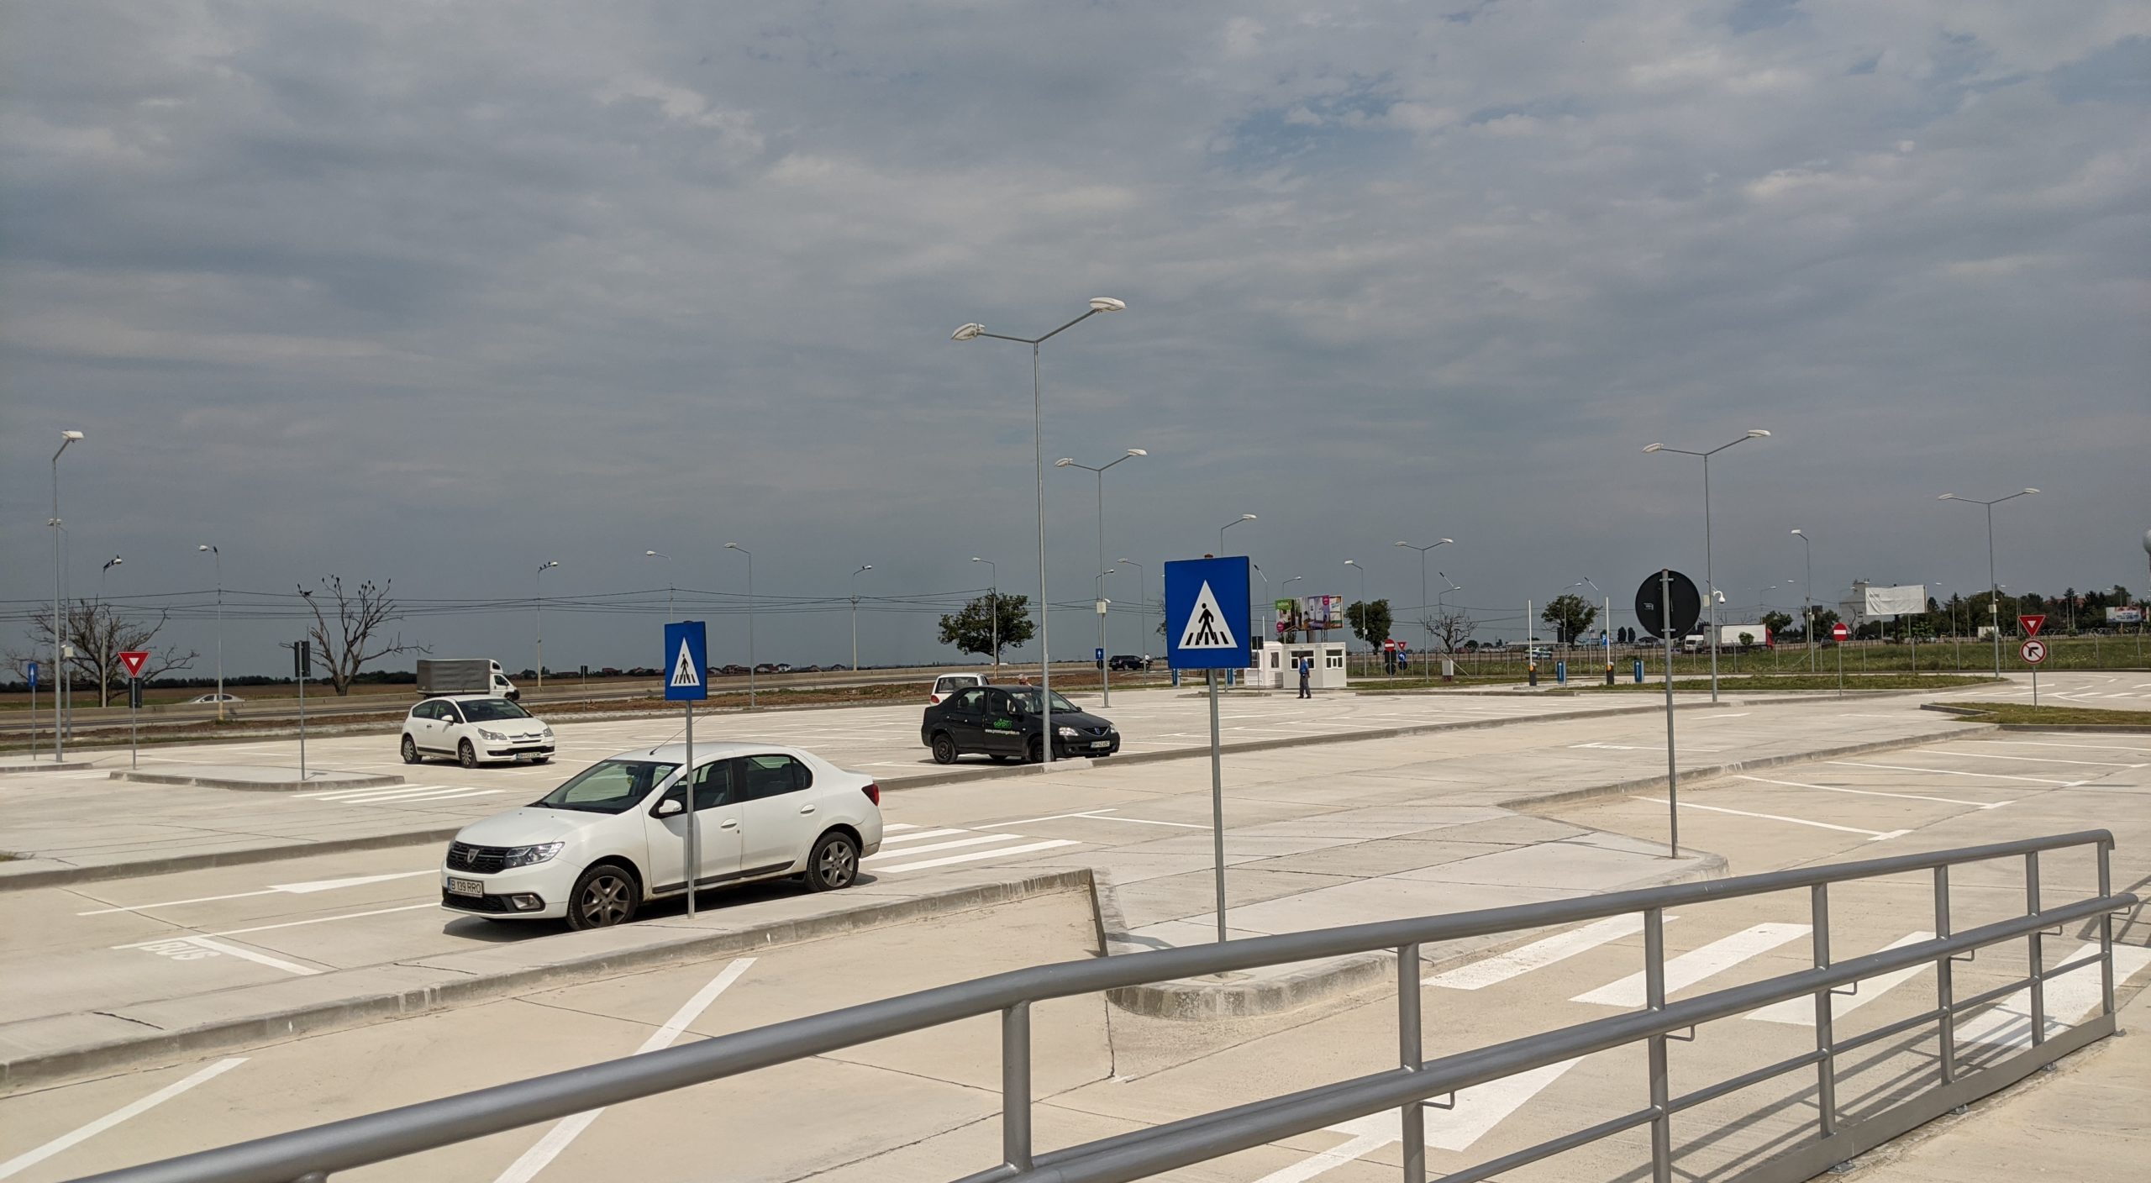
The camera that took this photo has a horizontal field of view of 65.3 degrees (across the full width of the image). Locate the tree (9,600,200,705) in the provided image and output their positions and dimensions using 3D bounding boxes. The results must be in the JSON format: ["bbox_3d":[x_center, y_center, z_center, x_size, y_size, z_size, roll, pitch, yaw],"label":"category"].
[{"bbox_3d":[-68.952,4.410,119.000,13.400,7.600,11.500,0,-3,-30],"label":"tree"}]

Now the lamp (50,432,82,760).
[{"bbox_3d":[-26.267,0.191,43.777,2.000,8.560,0.340,-4,-3,44],"label":"lamp"}]

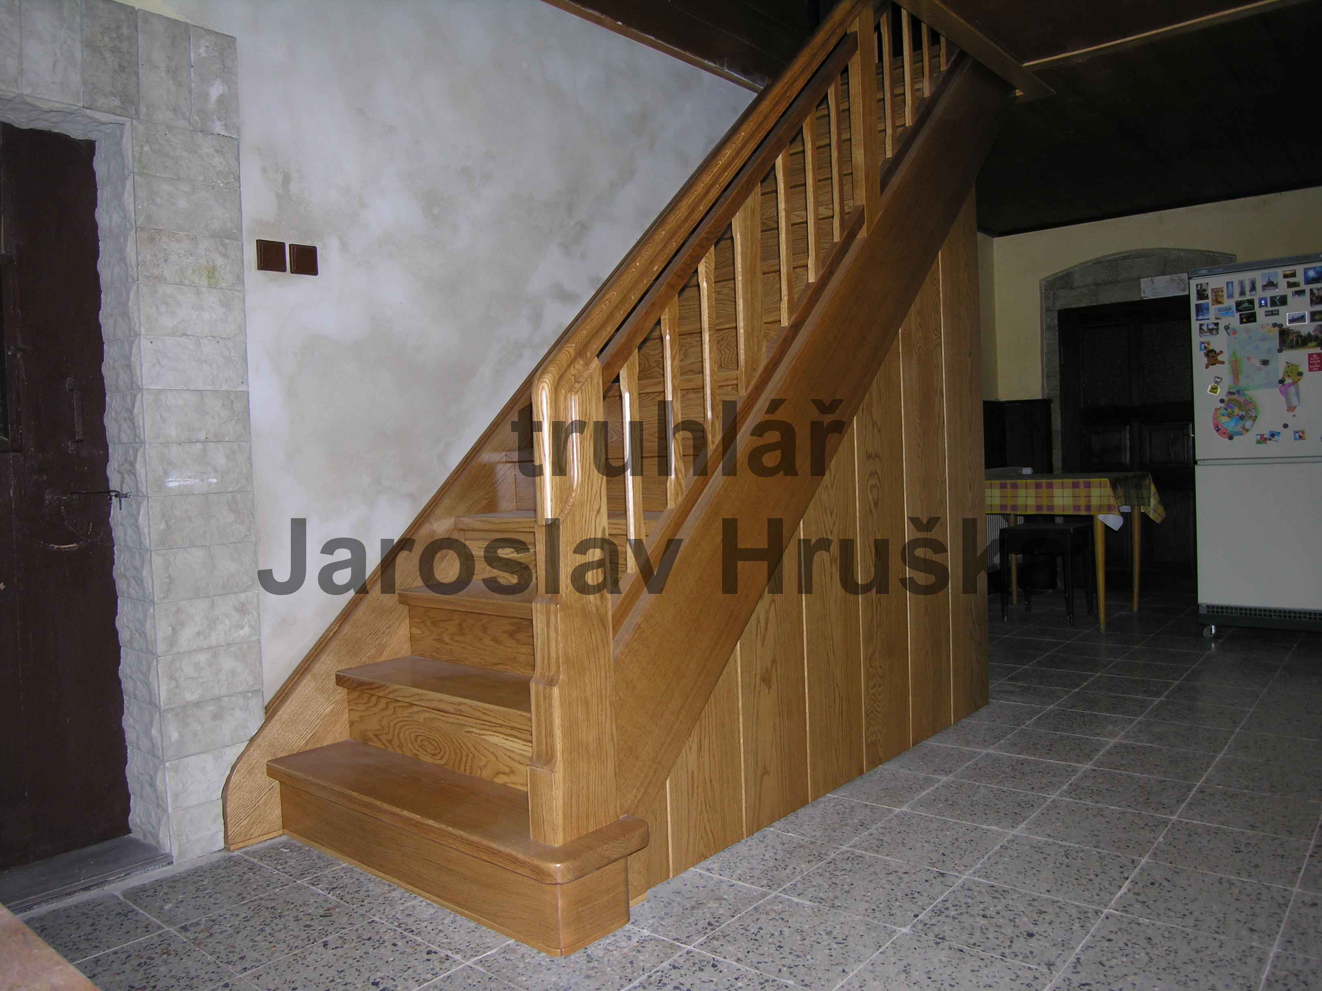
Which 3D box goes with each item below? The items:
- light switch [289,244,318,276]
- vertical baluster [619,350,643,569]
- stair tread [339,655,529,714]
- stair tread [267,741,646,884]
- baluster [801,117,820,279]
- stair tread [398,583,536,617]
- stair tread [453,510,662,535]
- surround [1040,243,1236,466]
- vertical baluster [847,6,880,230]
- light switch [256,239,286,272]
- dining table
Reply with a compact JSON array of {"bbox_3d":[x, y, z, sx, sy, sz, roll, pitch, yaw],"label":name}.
[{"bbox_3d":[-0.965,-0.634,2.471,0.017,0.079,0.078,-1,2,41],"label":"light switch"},{"bbox_3d":[-0.062,-0.076,2.009,0.024,0.483,0.041,-1,2,41],"label":"vertical baluster"},{"bbox_3d":[-0.441,0.493,2.294,0.966,0.042,0.255,-1,2,40],"label":"stair tread"},{"bbox_3d":[-0.517,0.697,2.106,1.080,0.042,0.258,-1,2,39],"label":"stair tread"},{"bbox_3d":[0.425,-0.840,2.555,0.020,0.480,0.034,-1,2,41],"label":"baluster"},{"bbox_3d":[-0.325,0.285,2.470,0.961,0.037,0.246,-1,2,41],"label":"stair tread"},{"bbox_3d":[-0.197,0.076,2.623,0.961,0.037,0.246,-1,2,41],"label":"stair tread"},{"bbox_3d":[3.137,-0.470,5.973,1.190,2.240,0.170,-1,2,41],"label":"surround"},{"bbox_3d":[0.618,-1.141,2.787,0.042,0.720,0.094,-1,2,41],"label":"vertical baluster"},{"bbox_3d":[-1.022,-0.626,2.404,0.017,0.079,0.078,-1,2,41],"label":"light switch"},{"bbox_3d":[2.250,0.299,5.237,0.842,0.785,0.920,-1,2,41],"label":"dining table"}]

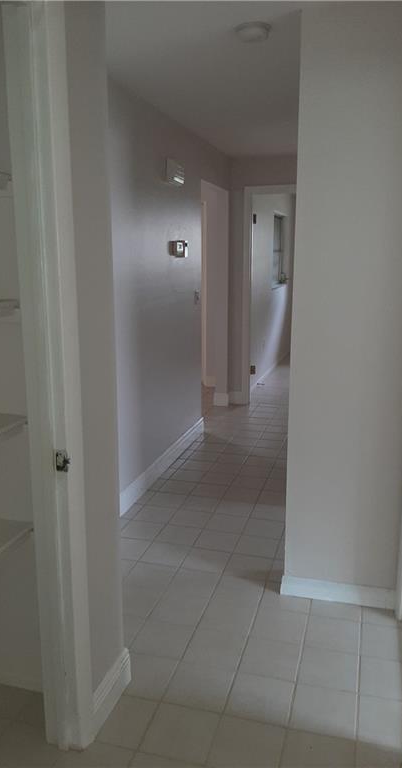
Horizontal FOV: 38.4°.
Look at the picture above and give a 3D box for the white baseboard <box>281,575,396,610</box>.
[{"bbox_3d":[0.584,0.891,2.477,0.478,0.096,0.015,3,12,16],"label":"white baseboard"}]

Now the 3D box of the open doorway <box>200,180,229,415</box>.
[{"bbox_3d":[0.077,-0.692,5.200,0.130,2.070,0.960,3,12,16],"label":"open doorway"}]

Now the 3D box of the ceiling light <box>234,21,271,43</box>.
[{"bbox_3d":[0.202,-1.366,2.256,0.148,0.046,0.148,0,12,0],"label":"ceiling light"}]

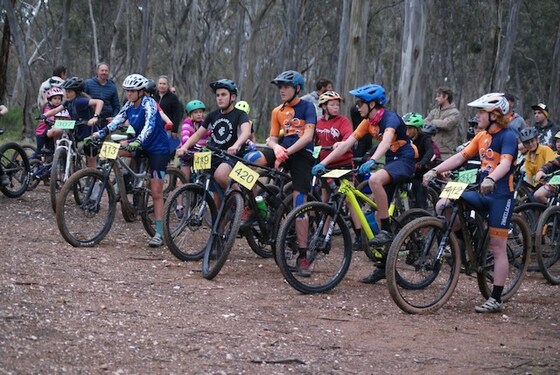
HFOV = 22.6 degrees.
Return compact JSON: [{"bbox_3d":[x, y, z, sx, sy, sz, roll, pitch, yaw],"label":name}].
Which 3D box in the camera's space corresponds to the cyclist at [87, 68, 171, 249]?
[{"bbox_3d":[-1.420,-0.260,13.400,0.580,1.620,0.710,5,5,27],"label":"cyclist"}]

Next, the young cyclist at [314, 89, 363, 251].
[{"bbox_3d":[0.529,-0.176,14.400,0.500,1.620,0.500,7,5,30],"label":"young cyclist"}]

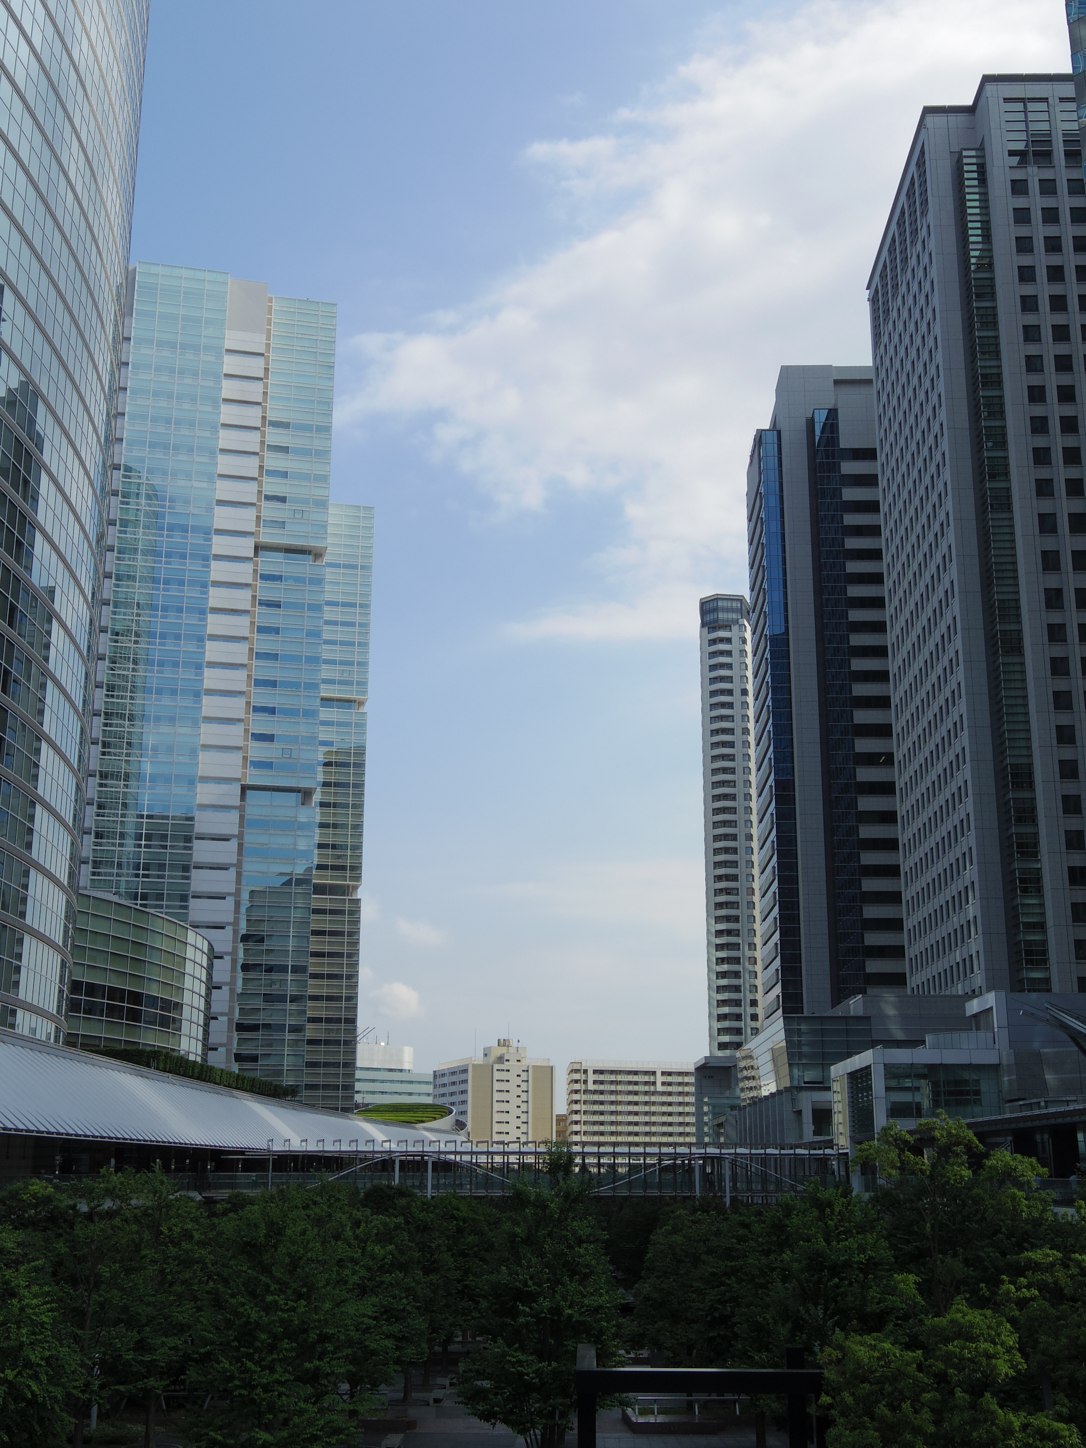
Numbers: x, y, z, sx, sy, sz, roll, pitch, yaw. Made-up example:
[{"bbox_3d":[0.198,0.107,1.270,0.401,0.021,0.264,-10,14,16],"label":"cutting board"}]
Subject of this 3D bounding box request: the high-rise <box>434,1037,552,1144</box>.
[{"bbox_3d":[-16.043,126.877,522.601,27.350,47.020,38.110,6,-16,-19],"label":"high-rise"}]

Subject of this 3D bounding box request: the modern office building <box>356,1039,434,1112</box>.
[{"bbox_3d":[-61.678,138.730,574.082,44.250,51.000,30.000,12,-19,-36],"label":"modern office building"}]

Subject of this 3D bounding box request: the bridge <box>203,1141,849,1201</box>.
[{"bbox_3d":[-0.752,32.247,117.716,47.040,4.080,4.300,4,-16,-13],"label":"bridge"}]

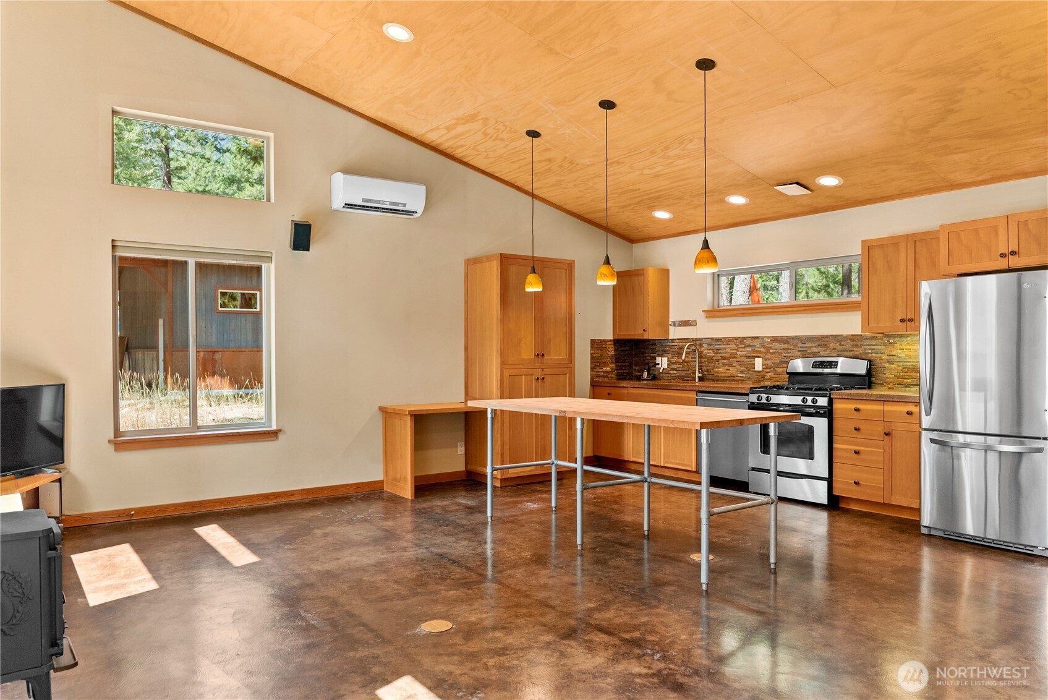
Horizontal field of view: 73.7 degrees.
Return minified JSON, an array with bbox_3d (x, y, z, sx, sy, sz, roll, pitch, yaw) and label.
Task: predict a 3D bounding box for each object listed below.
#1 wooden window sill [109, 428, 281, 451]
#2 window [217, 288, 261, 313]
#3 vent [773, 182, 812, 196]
[{"bbox_3d":[-2.526,0.698,5.449,1.225,0.092,0.090,0,0,-35],"label":"wooden window sill"},{"bbox_3d":[-8.152,-1.417,20.000,1.260,0.720,0.100,0,0,-36],"label":"window"},{"bbox_3d":[2.232,-1.337,5.808,0.205,0.045,0.205,18,-10,-34],"label":"vent"}]

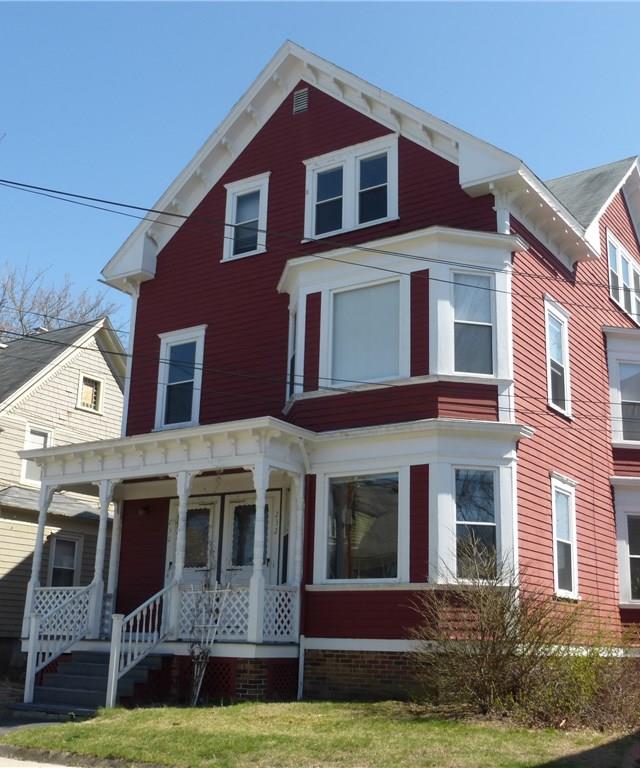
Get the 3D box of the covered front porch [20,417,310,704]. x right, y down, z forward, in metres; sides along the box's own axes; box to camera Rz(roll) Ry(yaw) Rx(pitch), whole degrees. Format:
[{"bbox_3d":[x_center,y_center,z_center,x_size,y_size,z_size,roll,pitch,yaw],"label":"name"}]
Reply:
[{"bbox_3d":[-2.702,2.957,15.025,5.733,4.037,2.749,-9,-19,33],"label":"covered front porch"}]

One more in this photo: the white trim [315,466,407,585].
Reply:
[{"bbox_3d":[0.604,2.134,13.719,1.632,1.691,0.117,-9,-19,33],"label":"white trim"}]

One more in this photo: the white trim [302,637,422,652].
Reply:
[{"bbox_3d":[0.604,3.759,13.197,2.024,0.164,0.070,-9,-19,33],"label":"white trim"}]

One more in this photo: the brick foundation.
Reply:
[{"bbox_3d":[0.678,4.185,13.177,2.059,0.661,0.234,-9,-19,33],"label":"brick foundation"}]

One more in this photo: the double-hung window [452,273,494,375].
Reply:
[{"bbox_3d":[2.335,-0.926,13.932,0.658,1.645,0.117,5,-16,-10],"label":"double-hung window"}]

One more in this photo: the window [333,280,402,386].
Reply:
[{"bbox_3d":[0.736,-0.810,14.533,1.264,1.591,0.117,-9,-19,33],"label":"window"}]

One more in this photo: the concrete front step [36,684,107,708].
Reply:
[{"bbox_3d":[-3.497,4.496,13.127,1.498,0.175,0.339,-9,-19,33],"label":"concrete front step"}]

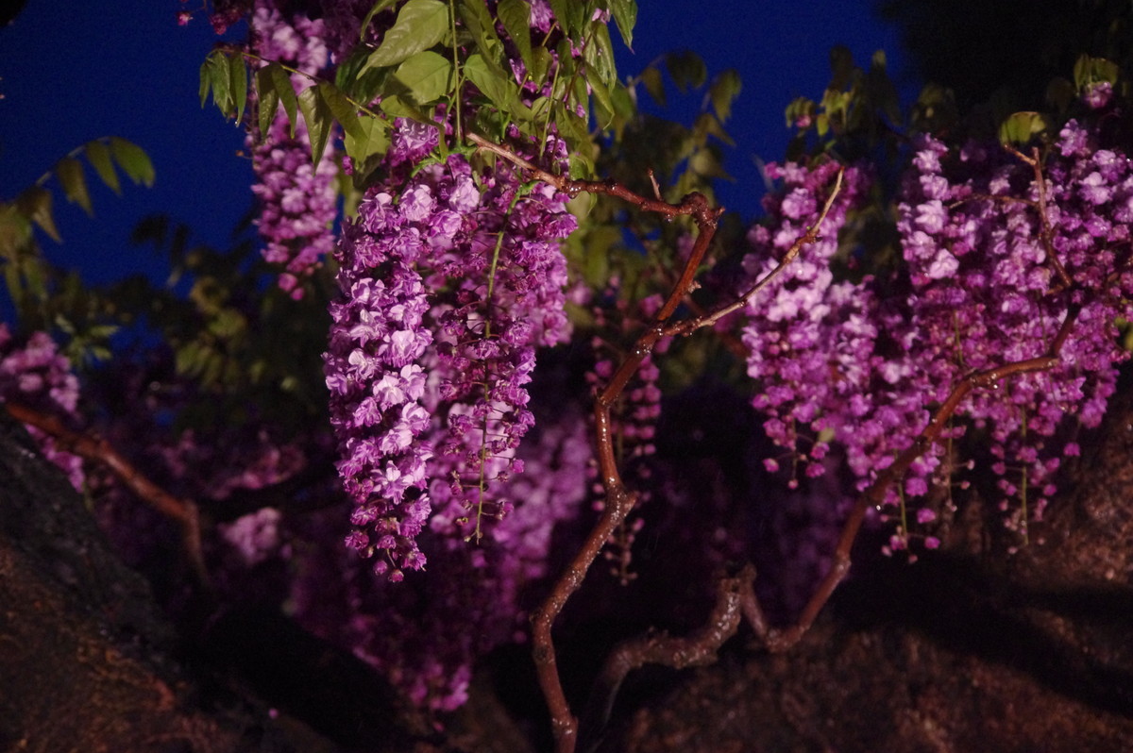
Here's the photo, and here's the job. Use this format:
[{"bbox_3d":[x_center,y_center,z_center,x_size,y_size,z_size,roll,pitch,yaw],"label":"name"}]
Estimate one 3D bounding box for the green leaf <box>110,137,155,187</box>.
[{"bbox_3d":[-0.338,-0.167,3.600,0.024,0.046,0.018,-35,0,-16],"label":"green leaf"}]

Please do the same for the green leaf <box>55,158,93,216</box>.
[{"bbox_3d":[-0.383,-0.147,3.600,0.019,0.049,0.018,-24,0,0],"label":"green leaf"}]

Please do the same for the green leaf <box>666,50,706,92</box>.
[{"bbox_3d":[0.094,-0.241,3.650,0.031,0.033,0.020,0,-3,0],"label":"green leaf"}]

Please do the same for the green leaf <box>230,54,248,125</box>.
[{"bbox_3d":[-0.219,-0.193,3.100,0.011,0.047,0.016,3,0,-19],"label":"green leaf"}]

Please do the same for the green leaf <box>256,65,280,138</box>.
[{"bbox_3d":[-0.205,-0.189,3.170,0.014,0.051,0.015,8,-3,11],"label":"green leaf"}]

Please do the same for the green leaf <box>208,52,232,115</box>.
[{"bbox_3d":[-0.236,-0.200,3.150,0.014,0.044,0.015,-7,-3,6],"label":"green leaf"}]

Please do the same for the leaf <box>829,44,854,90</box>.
[{"bbox_3d":[0.244,-0.274,4.100,0.021,0.040,0.018,0,-3,0],"label":"leaf"}]

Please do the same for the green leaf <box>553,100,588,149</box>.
[{"bbox_3d":[0.003,-0.176,3.220,0.020,0.035,0.015,-20,-3,0],"label":"green leaf"}]

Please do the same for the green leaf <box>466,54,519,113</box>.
[{"bbox_3d":[-0.049,-0.196,3.080,0.023,0.048,0.018,-41,0,-12],"label":"green leaf"}]

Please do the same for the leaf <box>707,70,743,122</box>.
[{"bbox_3d":[0.127,-0.225,3.700,0.024,0.042,0.018,8,0,-6],"label":"leaf"}]

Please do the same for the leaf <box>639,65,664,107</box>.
[{"bbox_3d":[0.068,-0.232,3.700,0.015,0.035,0.015,-27,0,0],"label":"leaf"}]

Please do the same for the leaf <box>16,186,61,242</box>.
[{"bbox_3d":[-0.410,-0.126,3.600,0.022,0.047,0.018,-25,0,0],"label":"leaf"}]

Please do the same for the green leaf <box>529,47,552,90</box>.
[{"bbox_3d":[-0.018,-0.213,3.200,0.016,0.030,0.014,0,-3,0],"label":"green leaf"}]

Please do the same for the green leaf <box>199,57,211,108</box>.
[{"bbox_3d":[-0.242,-0.198,3.100,0.008,0.034,0.012,5,0,17],"label":"green leaf"}]

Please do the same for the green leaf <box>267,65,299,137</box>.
[{"bbox_3d":[-0.194,-0.189,3.170,0.013,0.052,0.015,-12,-3,-11],"label":"green leaf"}]

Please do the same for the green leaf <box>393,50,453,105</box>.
[{"bbox_3d":[-0.097,-0.200,3.100,0.042,0.032,0.016,-39,-13,-3],"label":"green leaf"}]

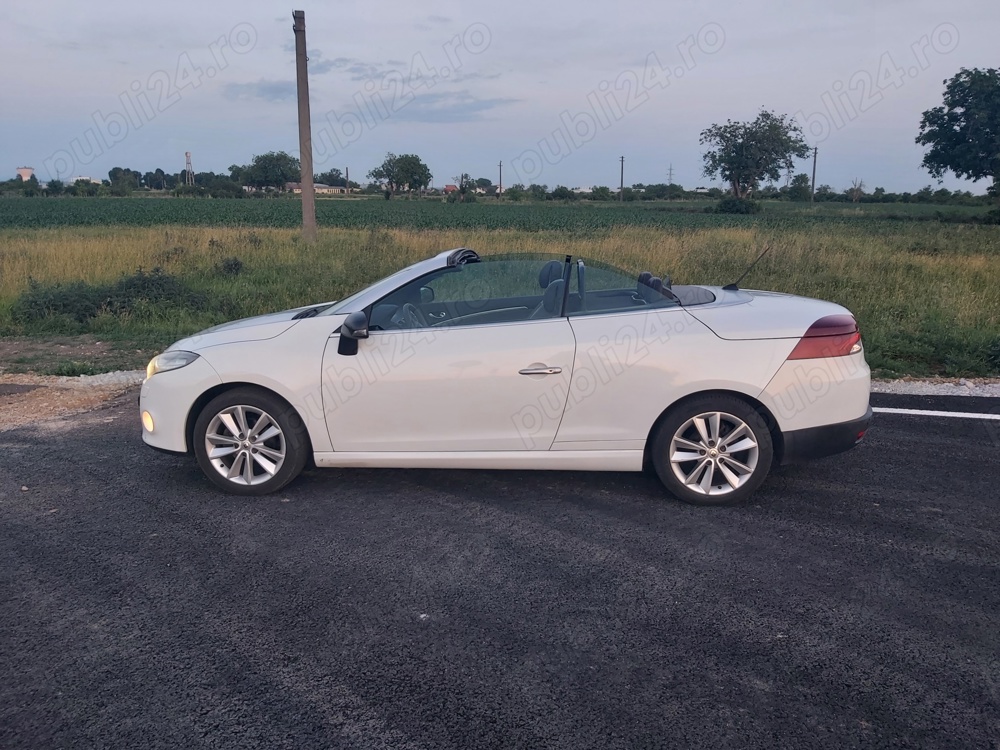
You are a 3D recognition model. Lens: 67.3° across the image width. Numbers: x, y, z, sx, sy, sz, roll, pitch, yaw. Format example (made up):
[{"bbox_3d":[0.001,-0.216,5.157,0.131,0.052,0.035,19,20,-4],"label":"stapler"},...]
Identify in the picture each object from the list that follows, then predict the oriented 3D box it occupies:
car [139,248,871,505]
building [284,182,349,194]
[{"bbox_3d":[-0.011,-0.161,4.919,4.485,1.380,1.840,1,14,2],"label":"car"},{"bbox_3d":[-92.837,-94.355,380.000,30.000,5.900,10.000,-2,14,-7],"label":"building"}]

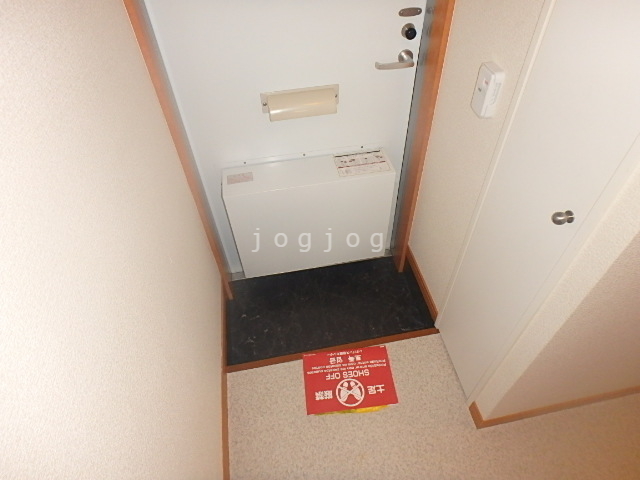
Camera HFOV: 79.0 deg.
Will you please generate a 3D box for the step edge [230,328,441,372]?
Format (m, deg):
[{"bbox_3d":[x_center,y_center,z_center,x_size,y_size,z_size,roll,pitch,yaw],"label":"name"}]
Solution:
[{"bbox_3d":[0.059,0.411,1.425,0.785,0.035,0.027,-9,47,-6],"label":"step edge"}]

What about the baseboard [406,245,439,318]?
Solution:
[{"bbox_3d":[0.419,0.167,1.602,0.012,0.060,0.360,-9,47,-6],"label":"baseboard"}]

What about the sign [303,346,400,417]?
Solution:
[{"bbox_3d":[0.099,0.474,1.330,0.299,0.010,0.211,-6,47,-3],"label":"sign"}]

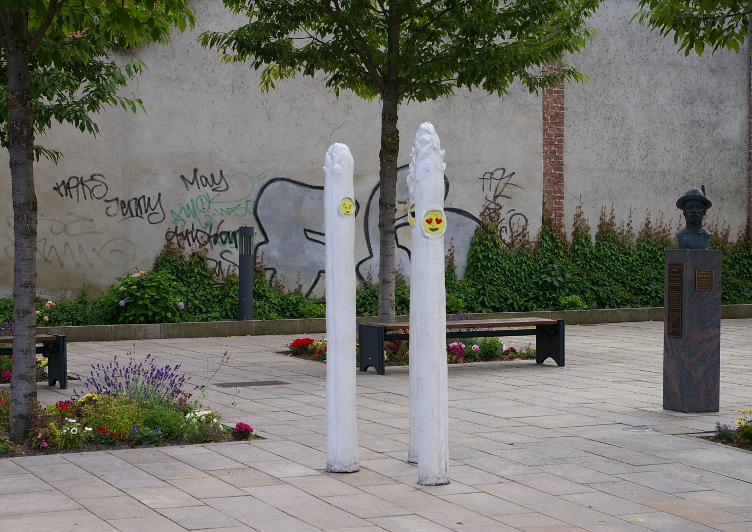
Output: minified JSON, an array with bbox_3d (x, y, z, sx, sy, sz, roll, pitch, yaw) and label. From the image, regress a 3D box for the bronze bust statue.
[{"bbox_3d":[2.328,-0.347,13.293,0.265,0.468,0.270,1,3,18],"label":"bronze bust statue"}]

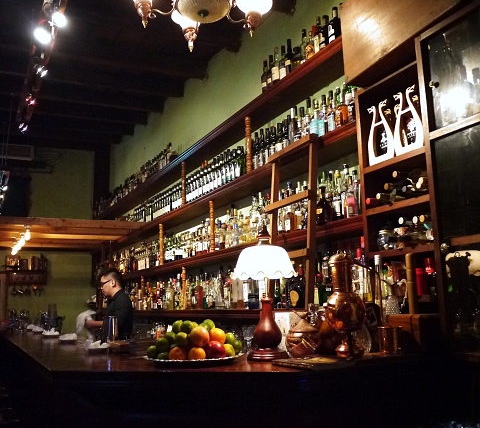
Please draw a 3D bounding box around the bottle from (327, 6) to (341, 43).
[{"bbox_3d":[0.555,-1.067,2.981,0.080,0.266,0.080,3,-11,-27],"label":"bottle"}]

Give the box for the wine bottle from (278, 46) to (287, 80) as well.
[{"bbox_3d":[0.306,-1.029,3.583,0.075,0.291,0.075,-1,-10,0],"label":"wine bottle"}]

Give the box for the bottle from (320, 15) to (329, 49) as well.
[{"bbox_3d":[0.572,-1.190,3.410,0.070,0.254,0.070,2,-11,-27],"label":"bottle"}]

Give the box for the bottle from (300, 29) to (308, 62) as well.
[{"bbox_3d":[0.411,-1.025,3.238,0.076,0.279,0.076,3,-11,-27],"label":"bottle"}]

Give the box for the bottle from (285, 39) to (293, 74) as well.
[{"bbox_3d":[0.370,-1.143,3.798,0.068,0.303,0.068,-2,-9,0],"label":"bottle"}]

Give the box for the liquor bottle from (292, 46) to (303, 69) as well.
[{"bbox_3d":[0.372,-0.971,3.308,0.080,0.199,0.080,-2,-10,0],"label":"liquor bottle"}]

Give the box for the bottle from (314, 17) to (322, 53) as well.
[{"bbox_3d":[0.481,-1.049,3.123,0.074,0.283,0.074,3,-11,-27],"label":"bottle"}]

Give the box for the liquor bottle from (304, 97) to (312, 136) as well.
[{"bbox_3d":[0.442,-0.577,3.279,0.078,0.347,0.078,4,-11,-27],"label":"liquor bottle"}]

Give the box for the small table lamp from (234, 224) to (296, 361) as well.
[{"bbox_3d":[0.108,0.302,2.090,0.245,0.517,0.245,-2,-9,0],"label":"small table lamp"}]

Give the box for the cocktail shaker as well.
[{"bbox_3d":[-0.854,0.763,3.420,0.094,0.175,0.094,4,-11,-27],"label":"cocktail shaker"}]

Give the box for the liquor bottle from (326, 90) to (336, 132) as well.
[{"bbox_3d":[0.596,-0.646,3.317,0.070,0.307,0.070,2,-11,-27],"label":"liquor bottle"}]

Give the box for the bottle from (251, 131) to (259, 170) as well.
[{"bbox_3d":[0.124,-0.438,3.670,0.072,0.298,0.072,3,-11,-27],"label":"bottle"}]

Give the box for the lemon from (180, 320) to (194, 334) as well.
[{"bbox_3d":[-0.196,0.432,1.970,0.056,0.055,0.056,2,-11,-27],"label":"lemon"}]

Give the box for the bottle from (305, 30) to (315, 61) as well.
[{"bbox_3d":[0.491,-1.153,3.563,0.068,0.237,0.068,2,-11,-27],"label":"bottle"}]

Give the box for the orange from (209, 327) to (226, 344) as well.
[{"bbox_3d":[-0.092,0.503,2.140,0.075,0.072,0.075,-1,-10,0],"label":"orange"}]

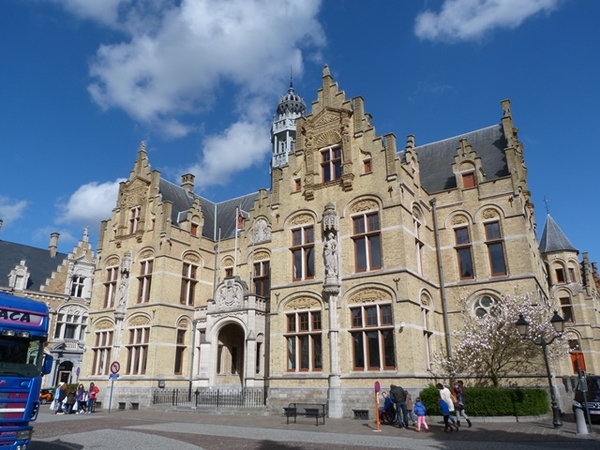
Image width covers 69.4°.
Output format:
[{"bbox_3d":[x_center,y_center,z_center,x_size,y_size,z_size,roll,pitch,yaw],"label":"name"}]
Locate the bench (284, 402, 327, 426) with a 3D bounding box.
[{"bbox_3d":[0.193,7.740,17.736,1.780,0.780,0.680,-13,-23,32],"label":"bench"}]

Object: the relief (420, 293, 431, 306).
[{"bbox_3d":[6.542,3.849,22.454,0.200,0.820,1.350,-13,-23,32],"label":"relief"}]

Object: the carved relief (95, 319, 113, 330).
[{"bbox_3d":[-14.977,7.676,33.294,2.400,0.850,0.200,-13,-23,32],"label":"carved relief"}]

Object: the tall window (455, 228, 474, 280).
[{"bbox_3d":[9.545,1.596,25.180,0.880,3.100,0.250,-13,-23,32],"label":"tall window"}]

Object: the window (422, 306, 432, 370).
[{"bbox_3d":[6.255,5.608,21.317,0.255,2.958,1.244,-13,-23,31],"label":"window"}]

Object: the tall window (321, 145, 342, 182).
[{"bbox_3d":[1.810,-3.492,25.115,1.420,2.250,0.250,-13,-23,32],"label":"tall window"}]

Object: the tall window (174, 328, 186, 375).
[{"bbox_3d":[-8.491,9.020,30.826,0.250,3.100,0.750,-13,-23,32],"label":"tall window"}]

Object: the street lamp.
[{"bbox_3d":[10.262,5.906,18.002,1.900,4.500,0.480,-18,-27,41],"label":"street lamp"}]

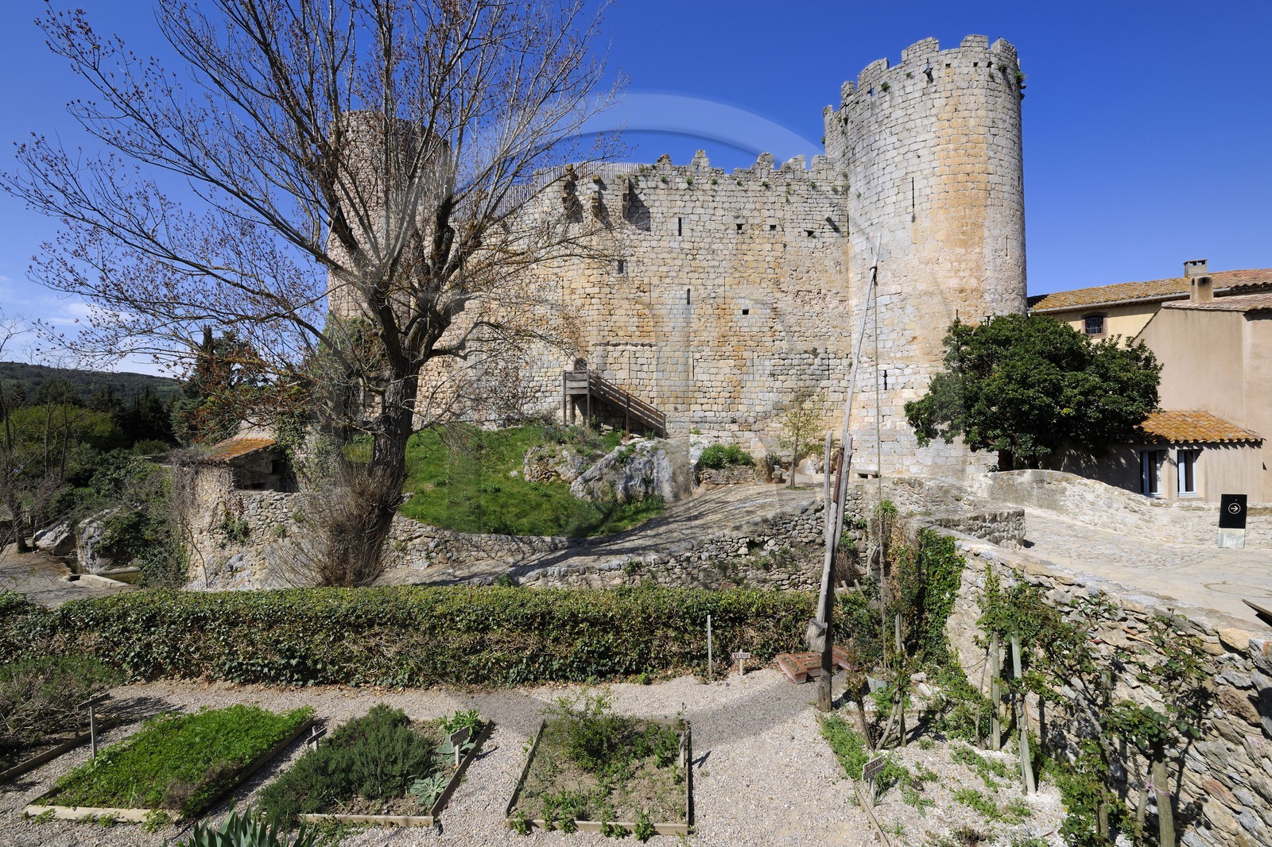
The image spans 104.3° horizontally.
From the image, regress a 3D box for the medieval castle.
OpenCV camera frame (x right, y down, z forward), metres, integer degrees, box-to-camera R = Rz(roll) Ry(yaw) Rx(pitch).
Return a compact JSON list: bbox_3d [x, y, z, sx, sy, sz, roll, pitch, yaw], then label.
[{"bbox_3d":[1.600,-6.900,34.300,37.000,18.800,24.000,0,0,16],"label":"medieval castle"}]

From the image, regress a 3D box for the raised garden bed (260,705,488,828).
[{"bbox_3d":[-2.841,3.815,5.756,1.750,0.370,1.660,0,0,4],"label":"raised garden bed"}]

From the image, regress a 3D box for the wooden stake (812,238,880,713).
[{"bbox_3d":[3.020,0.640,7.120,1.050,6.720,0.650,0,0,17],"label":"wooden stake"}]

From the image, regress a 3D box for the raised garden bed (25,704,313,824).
[{"bbox_3d":[-4.470,3.335,4.950,1.470,0.200,1.430,0,0,7],"label":"raised garden bed"}]

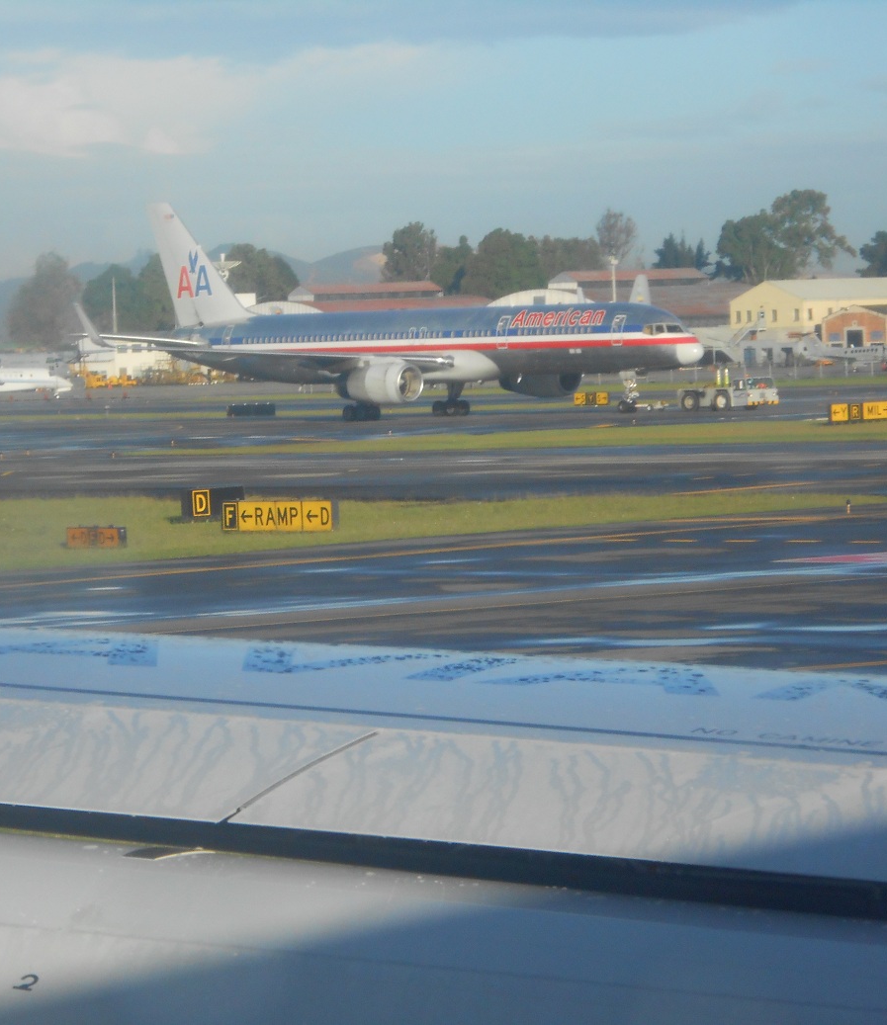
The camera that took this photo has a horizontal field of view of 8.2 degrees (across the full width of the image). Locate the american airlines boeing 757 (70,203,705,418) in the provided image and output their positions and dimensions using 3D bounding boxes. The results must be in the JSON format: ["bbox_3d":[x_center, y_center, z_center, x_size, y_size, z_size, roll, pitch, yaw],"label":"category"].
[{"bbox_3d":[-1.869,-12.302,363.204,41.000,13.600,47.300,-3,2,-44],"label":"american airlines boeing 757"}]

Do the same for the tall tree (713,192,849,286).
[{"bbox_3d":[50.451,-34.492,909.656,20.190,26.430,15.150,-2,1,0],"label":"tall tree"}]

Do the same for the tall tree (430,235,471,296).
[{"bbox_3d":[1.273,-32.077,959.715,6.320,21.870,6.010,-2,1,0],"label":"tall tree"}]

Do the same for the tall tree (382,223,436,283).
[{"bbox_3d":[-5.194,-33.063,959.685,8.650,24.220,8.220,-2,1,0],"label":"tall tree"}]

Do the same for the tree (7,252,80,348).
[{"bbox_3d":[-60.174,-28.907,929.731,10.960,20.690,10.420,-2,1,0],"label":"tree"}]

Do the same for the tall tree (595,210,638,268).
[{"bbox_3d":[27.735,-35.294,979.665,6.630,25.710,6.300,-2,1,0],"label":"tall tree"}]

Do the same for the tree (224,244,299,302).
[{"bbox_3d":[-27.000,-29.688,919.729,11.170,20.830,10.610,-2,1,0],"label":"tree"}]

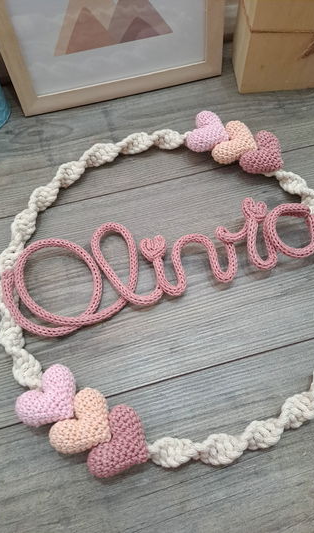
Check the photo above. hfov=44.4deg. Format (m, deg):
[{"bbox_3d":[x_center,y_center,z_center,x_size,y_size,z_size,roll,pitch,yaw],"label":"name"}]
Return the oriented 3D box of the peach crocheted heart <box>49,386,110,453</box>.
[{"bbox_3d":[-0.049,0.116,0.277,0.043,0.024,0.049,32,68,16],"label":"peach crocheted heart"}]

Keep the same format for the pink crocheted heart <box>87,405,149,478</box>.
[{"bbox_3d":[-0.022,0.127,0.270,0.043,0.024,0.049,24,66,13],"label":"pink crocheted heart"}]

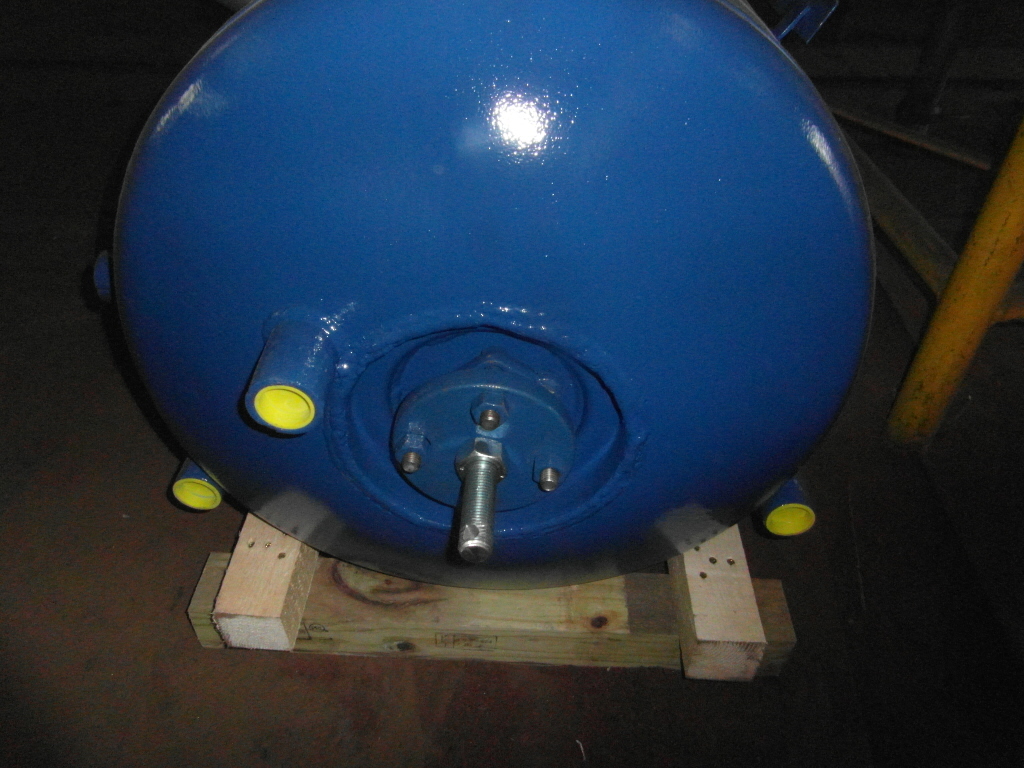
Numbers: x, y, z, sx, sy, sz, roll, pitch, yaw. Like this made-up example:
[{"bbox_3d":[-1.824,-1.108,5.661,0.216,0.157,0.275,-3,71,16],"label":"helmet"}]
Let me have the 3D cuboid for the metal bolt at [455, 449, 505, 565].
[{"bbox_3d":[-0.030,0.108,0.643,0.047,0.047,0.108,2,40,1],"label":"metal bolt"}]

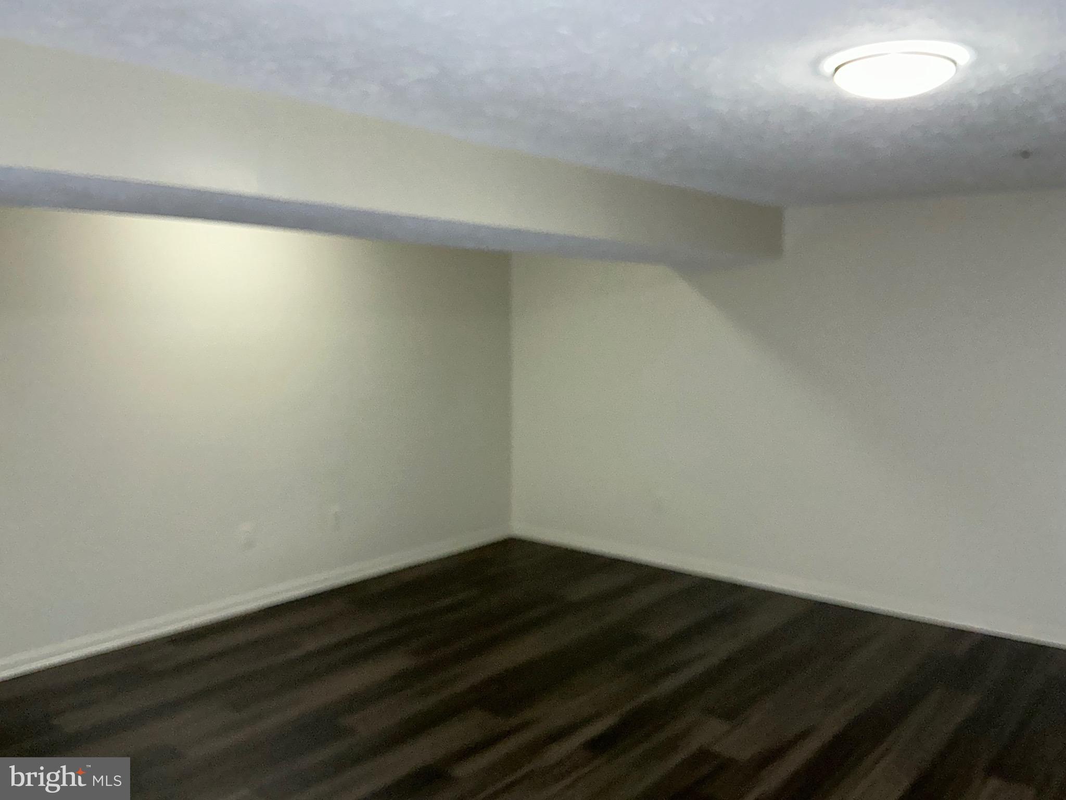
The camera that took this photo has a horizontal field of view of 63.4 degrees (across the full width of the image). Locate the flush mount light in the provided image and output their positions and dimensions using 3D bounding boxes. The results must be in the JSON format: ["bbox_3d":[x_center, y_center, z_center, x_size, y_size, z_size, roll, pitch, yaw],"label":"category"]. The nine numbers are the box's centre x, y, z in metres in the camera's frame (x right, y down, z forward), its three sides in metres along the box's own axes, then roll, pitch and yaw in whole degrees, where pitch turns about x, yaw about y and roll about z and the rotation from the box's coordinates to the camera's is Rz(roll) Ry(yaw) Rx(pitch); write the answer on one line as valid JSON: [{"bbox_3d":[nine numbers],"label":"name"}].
[{"bbox_3d":[0.930,-0.827,2.228,0.355,0.087,0.355,4,6,41],"label":"flush mount light"}]

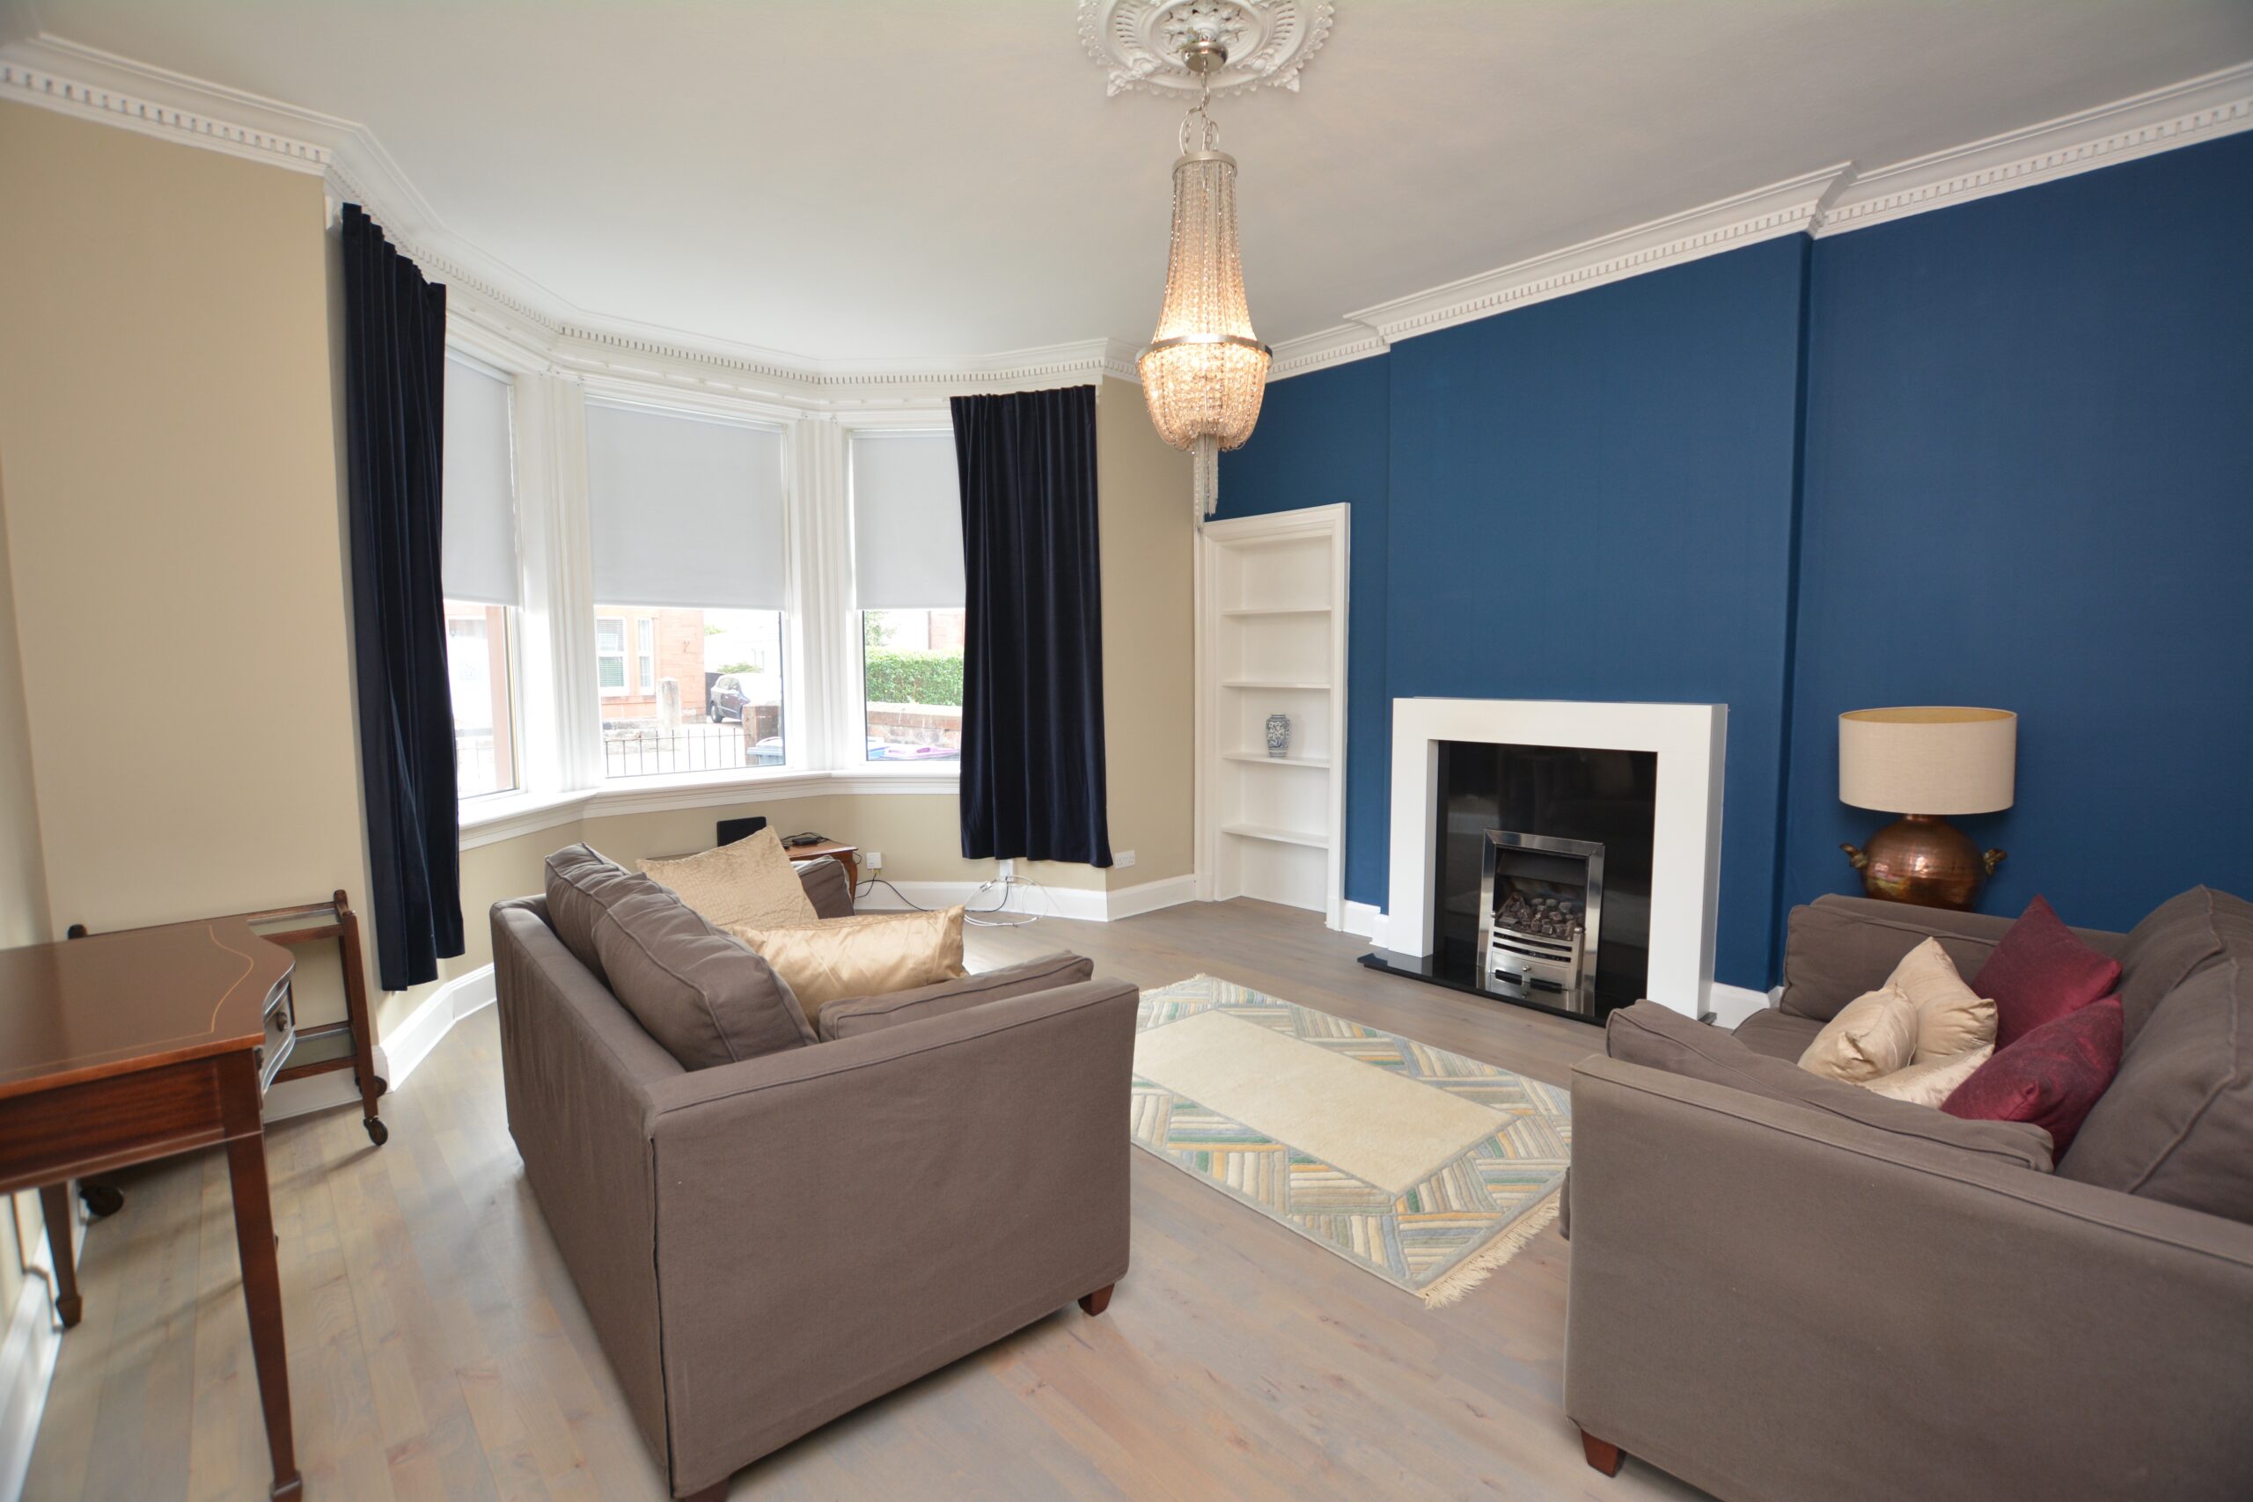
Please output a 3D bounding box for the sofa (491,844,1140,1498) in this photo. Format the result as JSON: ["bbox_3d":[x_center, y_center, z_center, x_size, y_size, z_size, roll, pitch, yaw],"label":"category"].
[{"bbox_3d":[-0.844,0.742,2.255,0.900,0.850,1.590,-5,6,-40],"label":"sofa"}]

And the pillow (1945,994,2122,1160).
[{"bbox_3d":[1.429,0.537,1.520,0.390,0.380,0.150,-4,44,-42],"label":"pillow"}]

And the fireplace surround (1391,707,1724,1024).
[{"bbox_3d":[1.732,0.380,3.948,1.265,1.176,0.170,4,7,44],"label":"fireplace surround"}]

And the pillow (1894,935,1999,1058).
[{"bbox_3d":[1.502,0.511,1.790,0.140,0.350,0.360,32,16,19],"label":"pillow"}]

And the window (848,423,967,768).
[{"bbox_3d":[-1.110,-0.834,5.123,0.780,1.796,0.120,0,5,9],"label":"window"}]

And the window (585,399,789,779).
[{"bbox_3d":[-2.187,-0.786,4.773,0.932,1.819,0.120,-4,6,-38],"label":"window"}]

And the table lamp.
[{"bbox_3d":[2.346,0.185,2.750,0.390,0.610,0.390,-4,6,-42],"label":"table lamp"}]

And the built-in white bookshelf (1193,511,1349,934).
[{"bbox_3d":[0.829,-0.180,5.058,0.921,2.111,0.280,4,6,42],"label":"built-in white bookshelf"}]

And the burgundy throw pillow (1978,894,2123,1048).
[{"bbox_3d":[1.774,0.511,1.859,0.150,0.420,0.420,25,23,25],"label":"burgundy throw pillow"}]

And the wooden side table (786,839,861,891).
[{"bbox_3d":[-1.788,0.741,4.582,0.460,0.470,0.840,4,7,44],"label":"wooden side table"}]

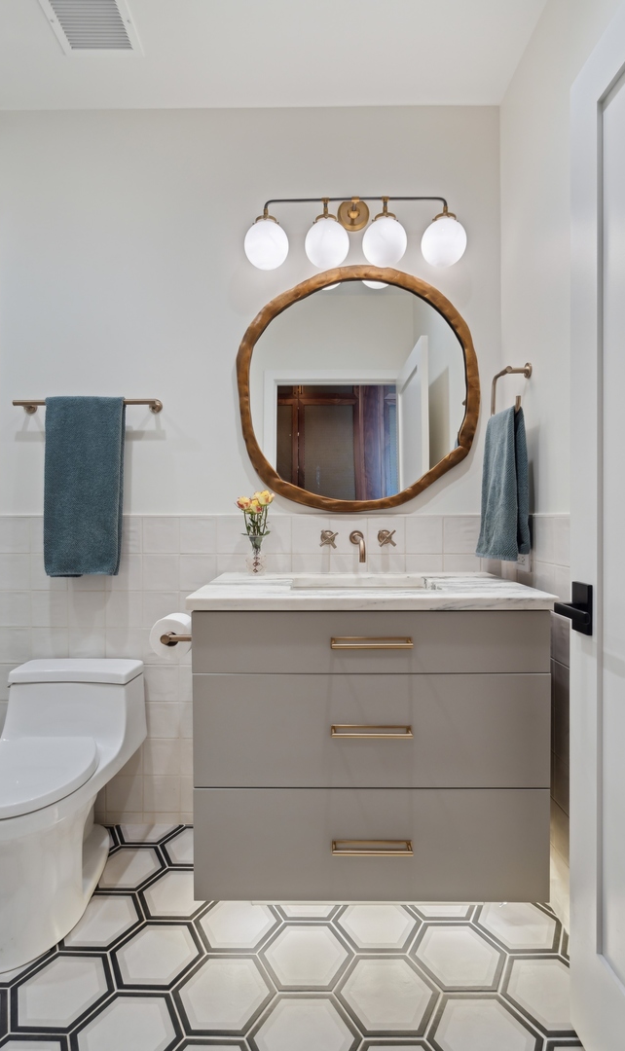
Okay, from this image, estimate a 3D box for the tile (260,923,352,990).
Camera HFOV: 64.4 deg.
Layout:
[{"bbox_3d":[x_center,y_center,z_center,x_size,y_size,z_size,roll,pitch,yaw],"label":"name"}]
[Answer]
[{"bbox_3d":[-0.014,1.113,1.283,0.250,0.010,0.212,0,1,0],"label":"tile"}]

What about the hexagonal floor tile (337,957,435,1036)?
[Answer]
[{"bbox_3d":[0.179,1.115,1.179,0.250,0.010,0.212,0,1,0],"label":"hexagonal floor tile"}]

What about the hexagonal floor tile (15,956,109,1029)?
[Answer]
[{"bbox_3d":[-0.565,1.055,1.121,0.218,0.010,0.184,0,1,0],"label":"hexagonal floor tile"}]

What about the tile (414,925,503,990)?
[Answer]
[{"bbox_3d":[0.355,1.054,1.211,0.218,0.010,0.184,0,1,0],"label":"tile"}]

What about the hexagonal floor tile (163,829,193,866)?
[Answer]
[{"bbox_3d":[-0.390,1.065,1.641,0.210,0.010,0.178,0,0,0],"label":"hexagonal floor tile"}]

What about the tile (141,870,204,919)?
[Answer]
[{"bbox_3d":[-0.403,1.109,1.494,0.250,0.010,0.212,0,1,0],"label":"tile"}]

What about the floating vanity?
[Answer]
[{"bbox_3d":[0.148,0.538,1.467,0.890,0.733,0.570,0,0,0],"label":"floating vanity"}]

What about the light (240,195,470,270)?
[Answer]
[{"bbox_3d":[0.143,-0.971,1.671,0.736,0.232,0.194,0,1,0],"label":"light"}]

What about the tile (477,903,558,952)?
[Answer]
[{"bbox_3d":[0.548,1.066,1.326,0.210,0.010,0.178,0,0,0],"label":"tile"}]

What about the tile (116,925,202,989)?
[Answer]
[{"bbox_3d":[-0.384,1.066,1.231,0.210,0.010,0.178,0,0,0],"label":"tile"}]

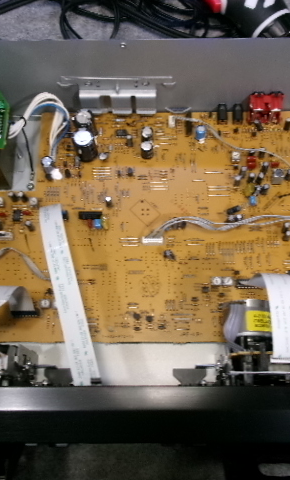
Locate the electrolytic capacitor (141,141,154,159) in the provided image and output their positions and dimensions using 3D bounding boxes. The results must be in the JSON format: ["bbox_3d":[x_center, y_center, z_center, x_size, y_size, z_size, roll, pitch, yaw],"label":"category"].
[{"bbox_3d":[0.002,-0.075,0.437,0.010,0.013,0.010,0,72,1],"label":"electrolytic capacitor"}]

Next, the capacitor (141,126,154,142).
[{"bbox_3d":[0.002,-0.088,0.441,0.010,0.013,0.010,0,72,1],"label":"capacitor"}]

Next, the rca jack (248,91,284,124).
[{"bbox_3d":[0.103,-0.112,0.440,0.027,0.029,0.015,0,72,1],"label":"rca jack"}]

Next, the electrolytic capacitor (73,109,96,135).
[{"bbox_3d":[-0.050,-0.098,0.438,0.014,0.025,0.014,0,72,1],"label":"electrolytic capacitor"}]

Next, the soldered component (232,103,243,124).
[{"bbox_3d":[0.081,-0.108,0.447,0.009,0.012,0.013,0,72,1],"label":"soldered component"}]

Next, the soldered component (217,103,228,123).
[{"bbox_3d":[0.066,-0.106,0.439,0.007,0.010,0.013,0,72,0],"label":"soldered component"}]

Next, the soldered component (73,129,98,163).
[{"bbox_3d":[-0.050,-0.078,0.431,0.015,0.027,0.015,0,72,1],"label":"soldered component"}]

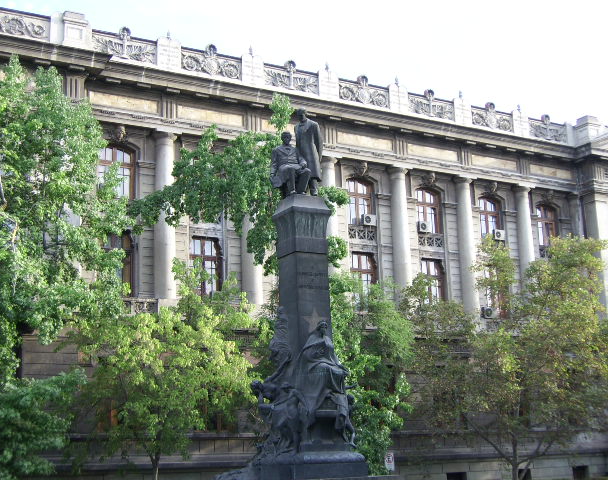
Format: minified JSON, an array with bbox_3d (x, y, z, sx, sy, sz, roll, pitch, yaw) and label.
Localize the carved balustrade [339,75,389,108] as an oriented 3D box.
[{"bbox_3d":[3.296,-8.213,55.689,3.301,1.651,0.256,6,-14,-31],"label":"carved balustrade"}]

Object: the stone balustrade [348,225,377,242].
[{"bbox_3d":[3.325,-0.301,58.383,2.020,0.969,0.255,6,-15,-32],"label":"stone balustrade"}]

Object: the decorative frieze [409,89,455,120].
[{"bbox_3d":[7.269,-7.803,58.116,3.301,1.651,0.256,6,-14,-31],"label":"decorative frieze"}]

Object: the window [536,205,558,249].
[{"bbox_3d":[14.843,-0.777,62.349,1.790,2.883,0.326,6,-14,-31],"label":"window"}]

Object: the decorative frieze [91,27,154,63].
[{"bbox_3d":[-8.504,-9.430,48.483,3.255,1.651,0.256,6,-14,-31],"label":"decorative frieze"}]

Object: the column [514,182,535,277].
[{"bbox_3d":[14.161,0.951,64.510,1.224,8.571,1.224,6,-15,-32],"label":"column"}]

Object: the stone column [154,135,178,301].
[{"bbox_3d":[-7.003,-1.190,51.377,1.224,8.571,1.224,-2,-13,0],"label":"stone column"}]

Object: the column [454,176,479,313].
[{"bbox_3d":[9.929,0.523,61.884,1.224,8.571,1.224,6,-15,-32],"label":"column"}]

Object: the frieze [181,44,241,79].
[{"bbox_3d":[-4.326,-8.405,47.424,3.153,1.525,0.350,6,-14,-31],"label":"frieze"}]

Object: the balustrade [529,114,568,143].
[{"bbox_3d":[15.077,-6.974,62.879,3.162,1.627,0.256,6,-14,-31],"label":"balustrade"}]

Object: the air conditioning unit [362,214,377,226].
[{"bbox_3d":[3.749,-1.084,58.601,0.765,0.582,0.306,6,-15,-32],"label":"air conditioning unit"}]

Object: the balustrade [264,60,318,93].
[{"bbox_3d":[-0.749,-9.117,56.867,3.520,1.786,0.357,6,-15,-32],"label":"balustrade"}]

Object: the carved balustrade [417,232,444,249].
[{"bbox_3d":[7.094,0.048,56.985,1.860,0.884,0.209,6,-14,-31],"label":"carved balustrade"}]

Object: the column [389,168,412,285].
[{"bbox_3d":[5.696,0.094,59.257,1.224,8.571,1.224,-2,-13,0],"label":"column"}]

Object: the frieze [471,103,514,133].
[{"bbox_3d":[11.950,-7.832,64.747,3.520,1.786,0.357,6,-15,-32],"label":"frieze"}]

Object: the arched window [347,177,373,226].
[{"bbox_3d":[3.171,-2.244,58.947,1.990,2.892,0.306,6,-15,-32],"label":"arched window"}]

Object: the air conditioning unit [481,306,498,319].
[{"bbox_3d":[10.556,4.205,57.959,0.814,0.591,0.335,6,-14,-31],"label":"air conditioning unit"}]

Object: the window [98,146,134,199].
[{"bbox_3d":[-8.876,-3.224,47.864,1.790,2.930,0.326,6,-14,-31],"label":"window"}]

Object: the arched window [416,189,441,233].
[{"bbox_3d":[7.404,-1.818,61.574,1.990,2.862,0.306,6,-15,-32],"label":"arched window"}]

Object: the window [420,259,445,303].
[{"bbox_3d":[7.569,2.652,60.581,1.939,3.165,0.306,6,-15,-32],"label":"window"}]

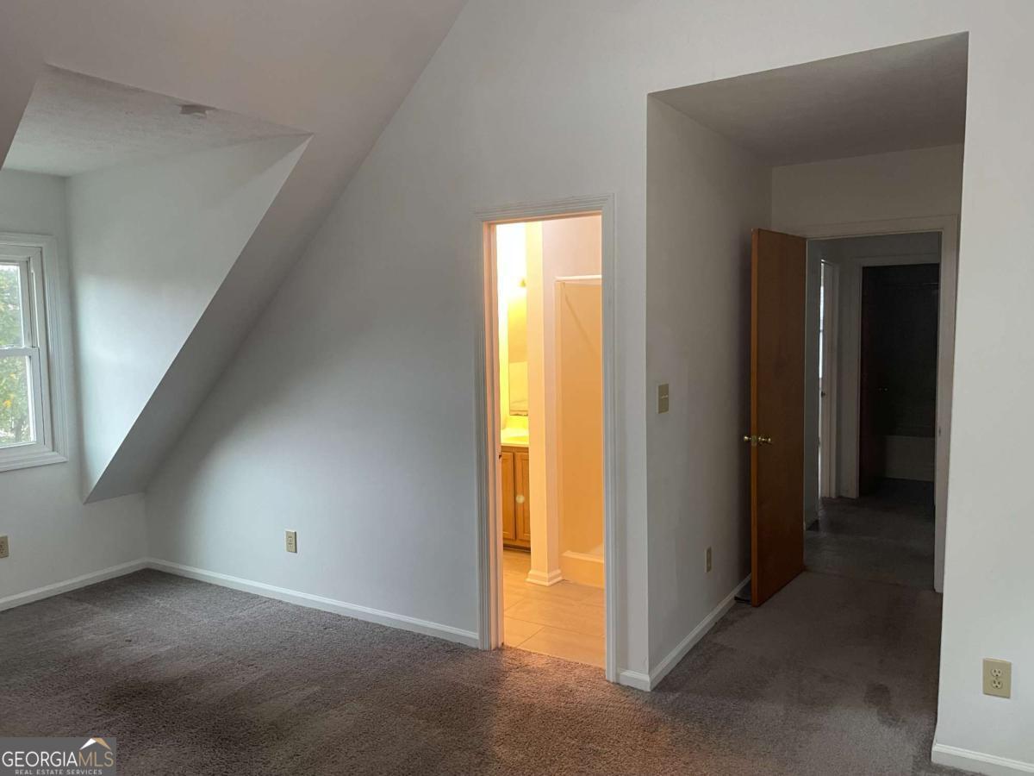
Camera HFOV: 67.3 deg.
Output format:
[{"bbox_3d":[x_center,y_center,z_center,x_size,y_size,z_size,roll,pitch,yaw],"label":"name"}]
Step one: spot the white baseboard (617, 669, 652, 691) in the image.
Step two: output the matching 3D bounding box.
[{"bbox_3d":[0.504,1.241,3.323,0.150,0.070,0.016,2,6,32],"label":"white baseboard"}]

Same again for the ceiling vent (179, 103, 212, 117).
[{"bbox_3d":[-1.338,-1.154,3.238,0.130,0.032,0.130,2,6,32],"label":"ceiling vent"}]

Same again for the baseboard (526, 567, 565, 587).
[{"bbox_3d":[0.166,1.129,4.709,0.165,0.075,0.160,2,6,32],"label":"baseboard"}]

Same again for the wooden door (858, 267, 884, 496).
[{"bbox_3d":[3.199,-0.085,6.982,0.040,1.990,0.710,2,6,36],"label":"wooden door"}]

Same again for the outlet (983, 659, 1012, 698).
[{"bbox_3d":[1.600,0.966,2.586,0.075,0.119,0.009,2,6,32],"label":"outlet"}]

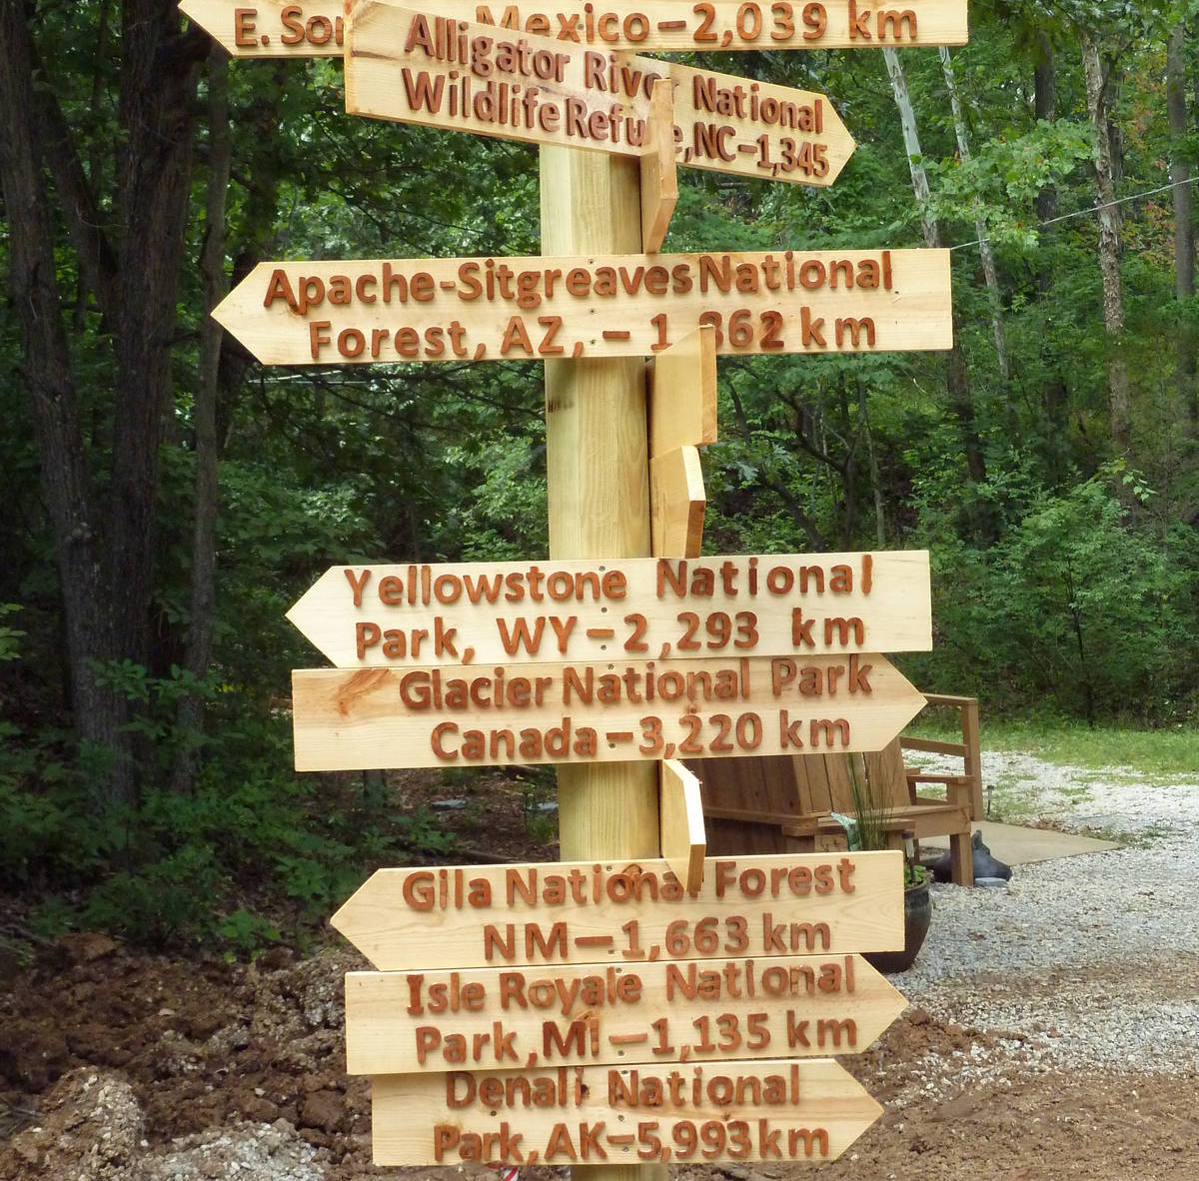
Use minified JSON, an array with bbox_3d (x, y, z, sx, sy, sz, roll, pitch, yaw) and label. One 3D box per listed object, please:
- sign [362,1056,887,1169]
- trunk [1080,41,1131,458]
[{"bbox_3d":[0.044,0.739,2.870,0.722,0.140,0.028,0,2,-3],"label":"sign"},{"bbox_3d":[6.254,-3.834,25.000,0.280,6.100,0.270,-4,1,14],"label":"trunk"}]

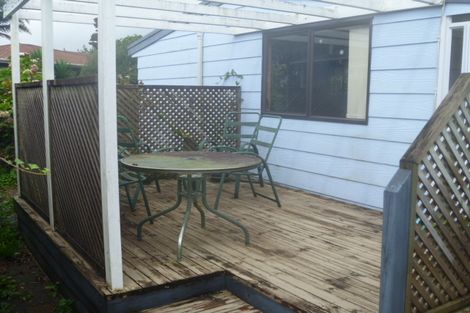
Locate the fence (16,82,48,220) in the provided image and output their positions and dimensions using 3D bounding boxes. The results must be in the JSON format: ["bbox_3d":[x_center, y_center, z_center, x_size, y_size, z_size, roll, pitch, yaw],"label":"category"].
[{"bbox_3d":[-2.218,-0.103,5.086,0.050,1.400,1.560,-5,9,-35],"label":"fence"}]

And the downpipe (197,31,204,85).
[{"bbox_3d":[-0.607,-0.878,8.026,0.085,2.800,0.090,-5,9,-34],"label":"downpipe"}]

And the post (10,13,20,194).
[{"bbox_3d":[-2.718,-0.621,5.716,0.090,2.300,0.090,-5,9,-35],"label":"post"}]

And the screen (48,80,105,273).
[{"bbox_3d":[-1.278,0.084,3.752,0.050,1.400,1.540,-5,9,-35],"label":"screen"}]

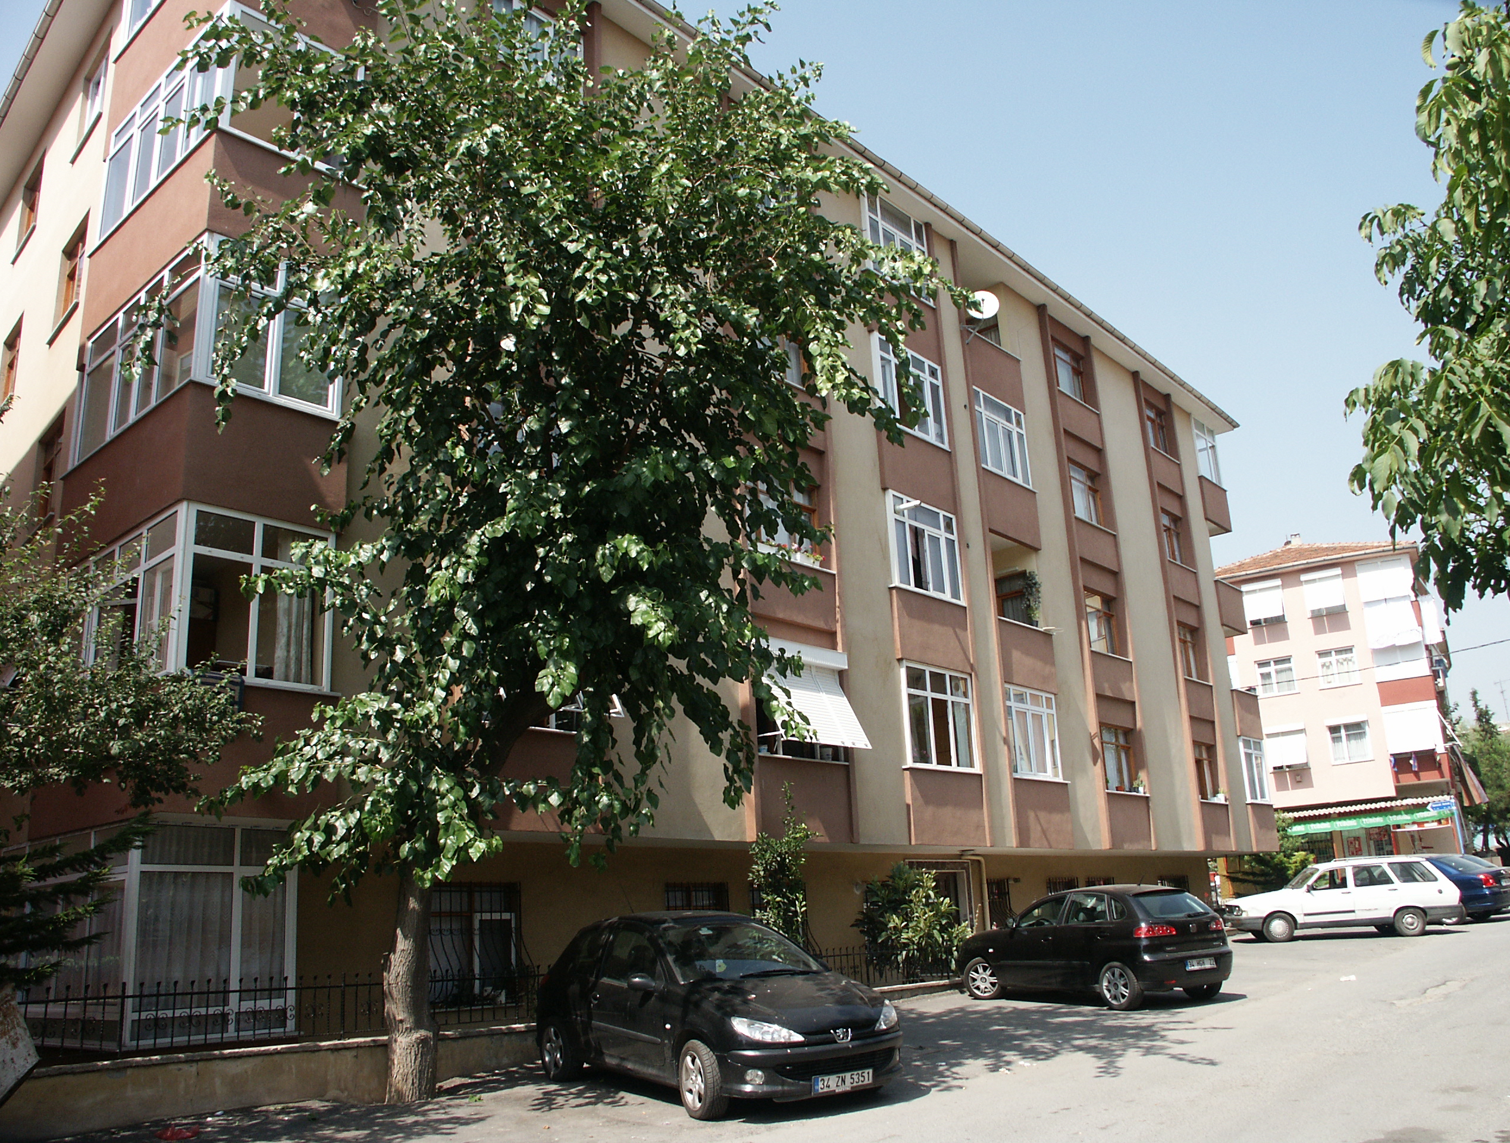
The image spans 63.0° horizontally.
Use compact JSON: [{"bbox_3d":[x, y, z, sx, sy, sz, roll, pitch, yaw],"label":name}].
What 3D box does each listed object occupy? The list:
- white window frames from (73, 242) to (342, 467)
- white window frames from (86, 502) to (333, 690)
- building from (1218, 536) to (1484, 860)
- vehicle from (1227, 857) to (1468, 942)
[{"bbox_3d":[-5.981,-2.126,13.460,2.938,1.616,1.519,-17,-22,39],"label":"white window frames"},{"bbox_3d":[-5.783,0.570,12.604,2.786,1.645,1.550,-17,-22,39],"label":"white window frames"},{"bbox_3d":[23.430,5.509,48.986,8.200,13.800,10.000,-13,-20,31],"label":"building"},{"bbox_3d":[11.253,6.326,23.824,4.380,1.450,1.630,-4,-16,6],"label":"vehicle"}]

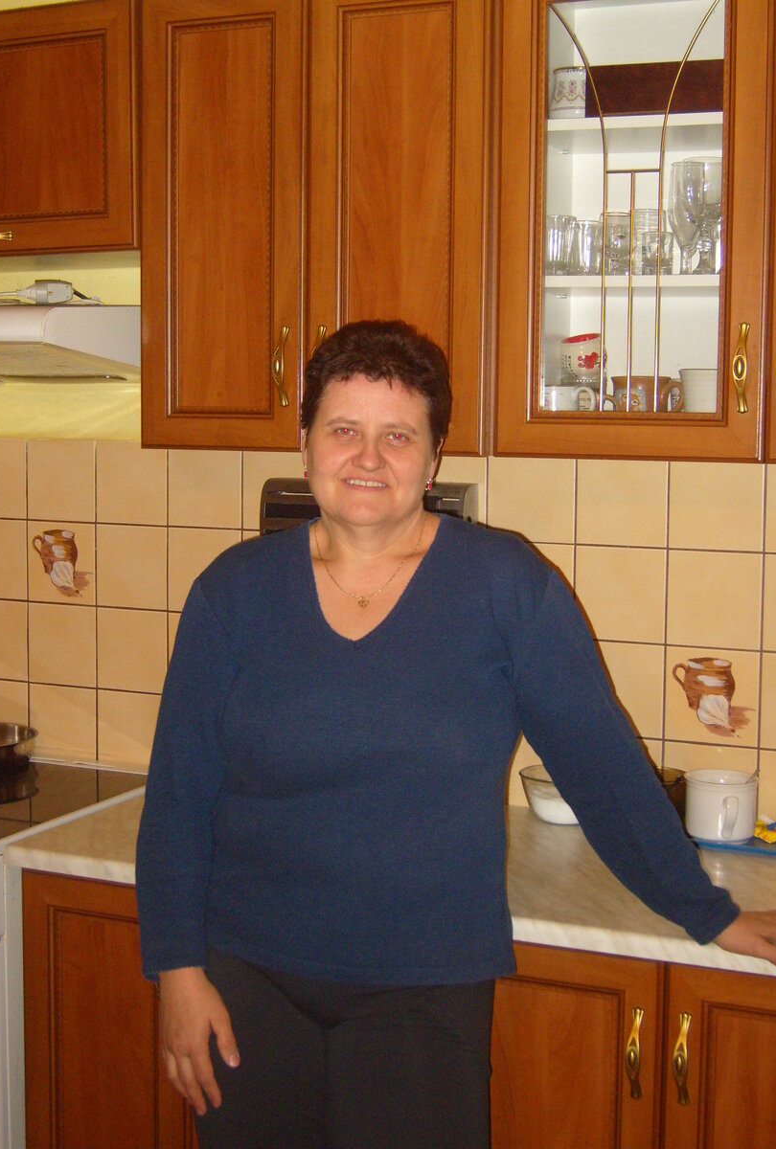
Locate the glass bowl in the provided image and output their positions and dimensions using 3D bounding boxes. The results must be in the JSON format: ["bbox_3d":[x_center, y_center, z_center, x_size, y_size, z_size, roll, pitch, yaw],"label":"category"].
[{"bbox_3d":[0.282,0.353,2.772,0.147,0.078,0.147,0,6,0],"label":"glass bowl"}]

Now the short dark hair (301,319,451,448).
[{"bbox_3d":[-0.014,-0.226,2.174,0.182,0.180,0.205,4,6,5],"label":"short dark hair"}]

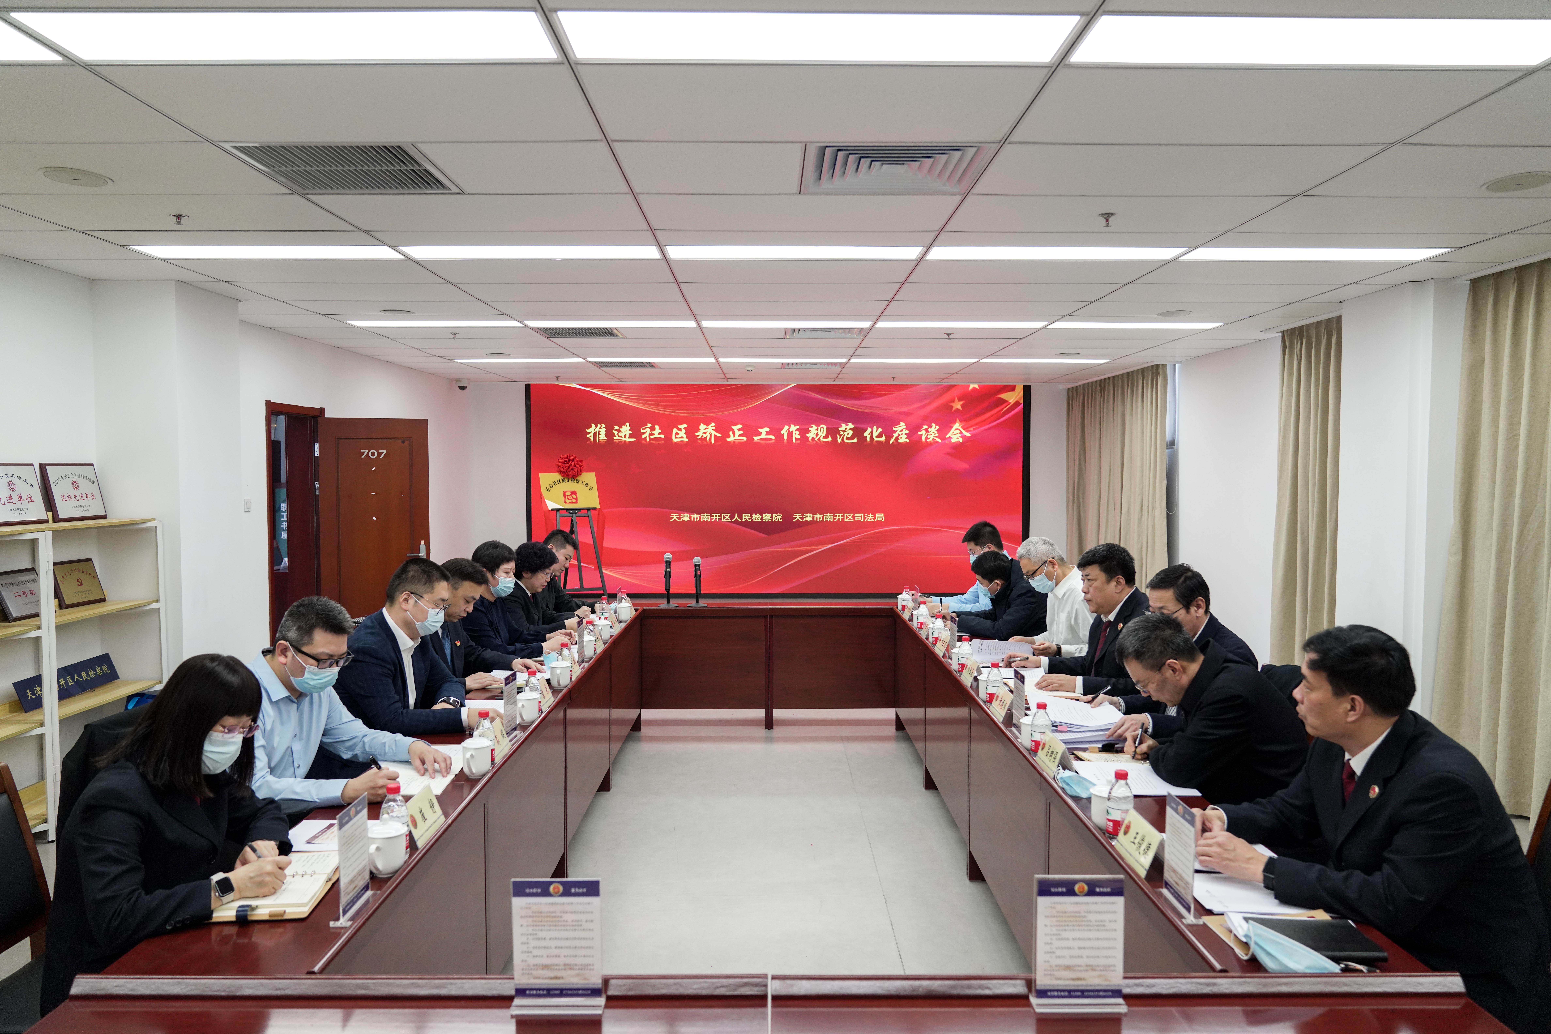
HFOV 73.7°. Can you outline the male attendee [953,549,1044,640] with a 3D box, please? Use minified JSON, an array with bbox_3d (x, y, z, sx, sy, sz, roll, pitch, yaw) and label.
[{"bbox_3d":[1.277,0.784,5.729,0.740,1.208,0.520,0,3,0],"label":"male attendee"}]

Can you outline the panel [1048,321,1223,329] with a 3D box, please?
[{"bbox_3d":[2.484,-1.322,7.055,1.170,0.040,0.280,0,3,0],"label":"panel"}]

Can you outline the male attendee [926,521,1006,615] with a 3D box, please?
[{"bbox_3d":[1.245,0.688,6.445,0.720,1.332,0.520,0,3,0],"label":"male attendee"}]

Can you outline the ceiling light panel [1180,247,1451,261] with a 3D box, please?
[{"bbox_3d":[2.490,-1.219,4.757,1.170,0.040,0.280,0,3,0],"label":"ceiling light panel"}]

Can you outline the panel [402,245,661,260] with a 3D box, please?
[{"bbox_3d":[-1.116,-1.232,4.769,1.180,0.038,0.305,0,3,0],"label":"panel"}]

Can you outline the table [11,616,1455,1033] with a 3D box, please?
[{"bbox_3d":[-0.017,1.070,4.161,2.400,0.783,5.530,0,3,0],"label":"table"}]

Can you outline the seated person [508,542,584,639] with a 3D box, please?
[{"bbox_3d":[-1.280,0.747,5.365,0.590,1.235,0.500,0,3,3],"label":"seated person"}]

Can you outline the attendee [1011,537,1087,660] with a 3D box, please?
[{"bbox_3d":[1.499,0.766,5.148,0.690,1.315,0.520,0,3,0],"label":"attendee"}]

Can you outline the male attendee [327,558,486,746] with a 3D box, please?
[{"bbox_3d":[-1.270,0.792,3.536,0.620,1.310,0.550,0,3,5],"label":"male attendee"}]

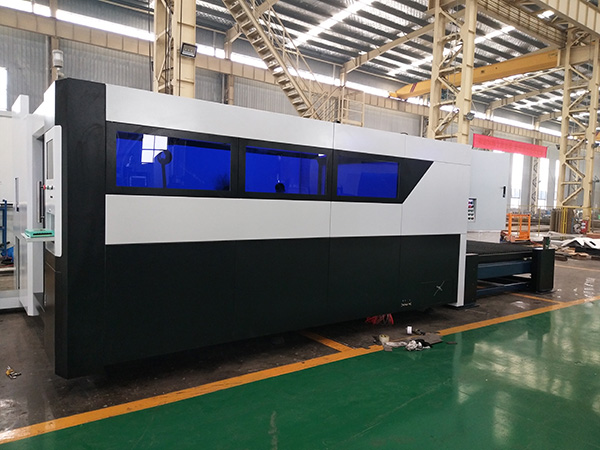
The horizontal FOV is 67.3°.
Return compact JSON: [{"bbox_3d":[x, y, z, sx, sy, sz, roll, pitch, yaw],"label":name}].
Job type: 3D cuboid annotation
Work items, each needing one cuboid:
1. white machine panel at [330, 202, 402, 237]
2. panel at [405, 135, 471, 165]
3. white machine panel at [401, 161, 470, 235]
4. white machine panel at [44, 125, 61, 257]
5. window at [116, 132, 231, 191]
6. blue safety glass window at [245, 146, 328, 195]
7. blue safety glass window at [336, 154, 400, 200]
[{"bbox_3d":[0.843,-0.062,5.627,1.228,0.421,0.050,0,3,-36],"label":"white machine panel"},{"bbox_3d":[1.978,-1.042,6.403,1.490,0.288,0.050,0,3,-36],"label":"panel"},{"bbox_3d":[1.948,-0.371,6.423,1.508,1.040,0.050,0,3,-36],"label":"white machine panel"},{"bbox_3d":[-2.147,-0.287,3.923,0.060,1.062,0.704,0,3,-36],"label":"white machine panel"},{"bbox_3d":[-1.128,-0.559,4.141,1.070,0.460,0.030,0,3,-36],"label":"window"},{"bbox_3d":[-0.134,-0.562,4.875,1.058,0.456,0.030,0,3,-36],"label":"blue safety glass window"},{"bbox_3d":[0.848,-0.571,5.598,1.028,0.454,0.030,0,3,-36],"label":"blue safety glass window"}]

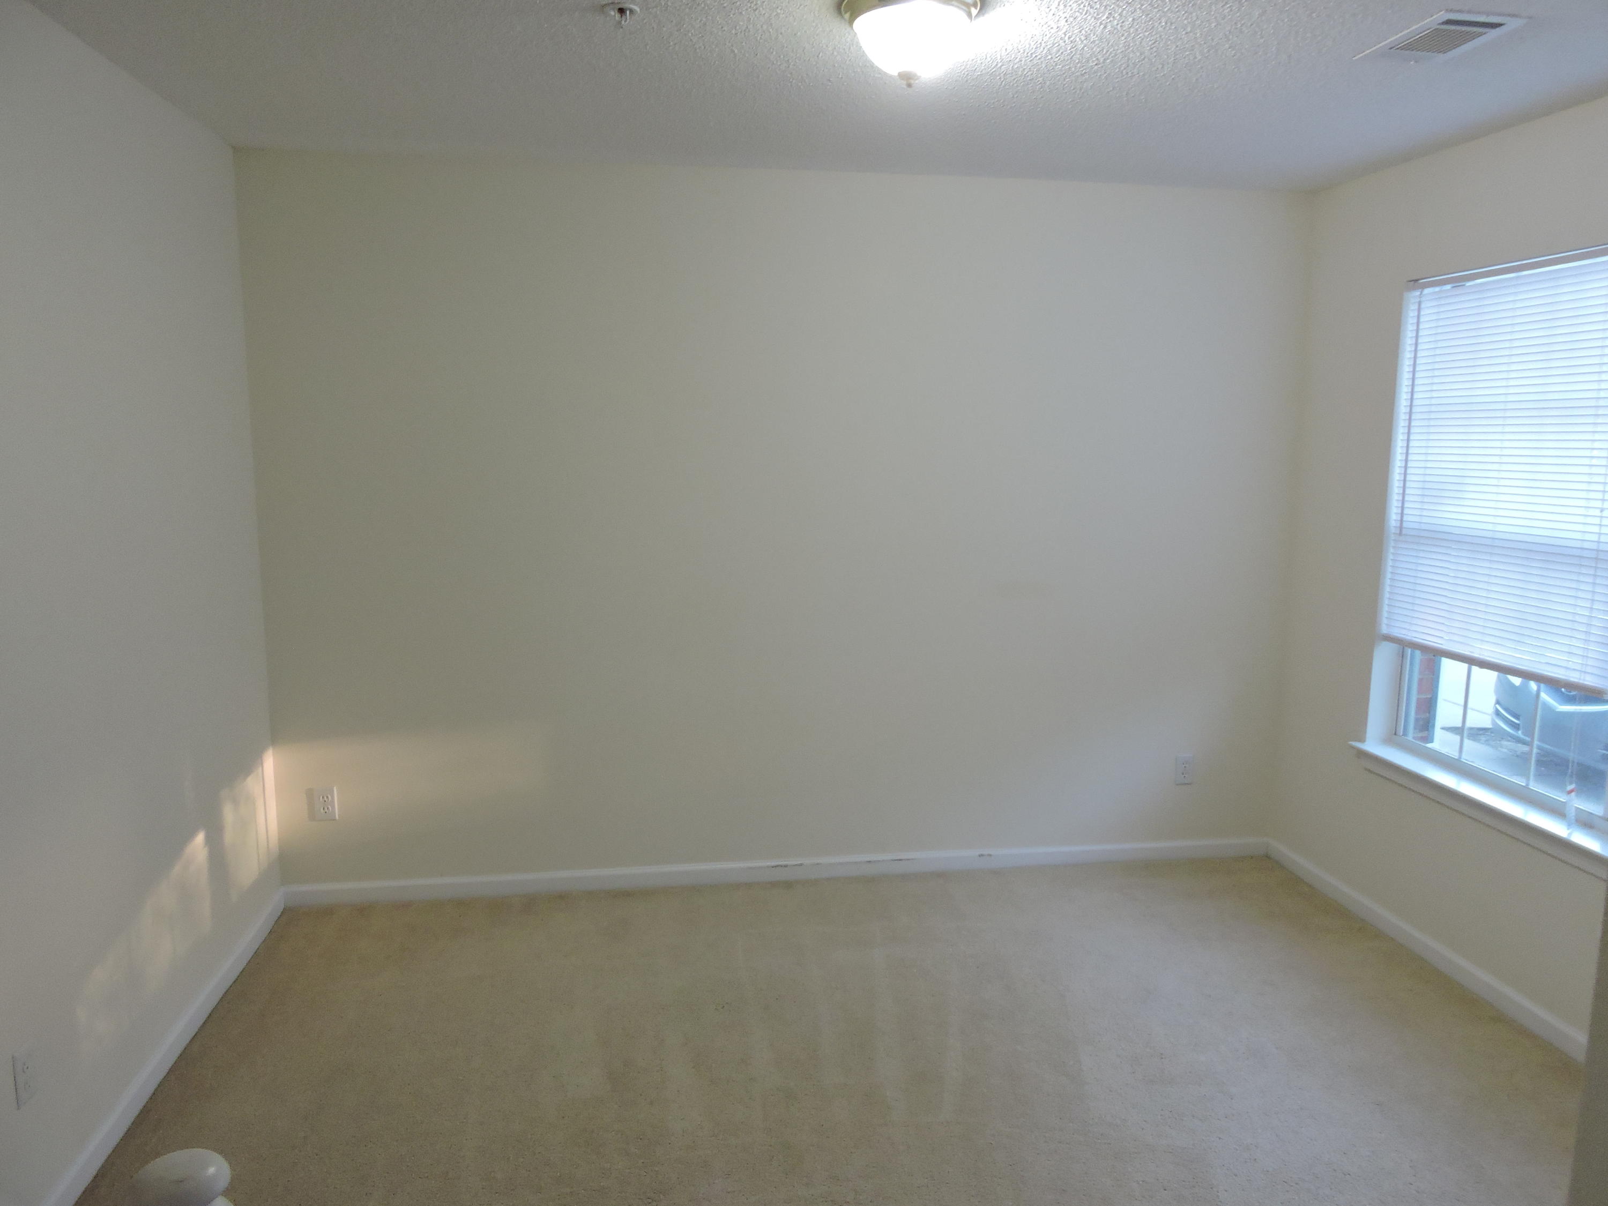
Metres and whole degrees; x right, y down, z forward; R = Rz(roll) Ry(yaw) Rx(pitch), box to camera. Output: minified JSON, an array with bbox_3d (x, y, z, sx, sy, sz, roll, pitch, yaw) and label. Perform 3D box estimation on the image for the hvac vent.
[{"bbox_3d":[1.355,-1.197,2.386,0.197,0.016,0.295,-1,9,-9],"label":"hvac vent"}]

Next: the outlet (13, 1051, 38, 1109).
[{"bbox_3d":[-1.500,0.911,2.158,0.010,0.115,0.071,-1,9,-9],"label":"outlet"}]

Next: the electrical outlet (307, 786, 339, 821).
[{"bbox_3d":[-1.603,0.676,3.737,0.072,0.115,0.010,-1,9,-9],"label":"electrical outlet"}]

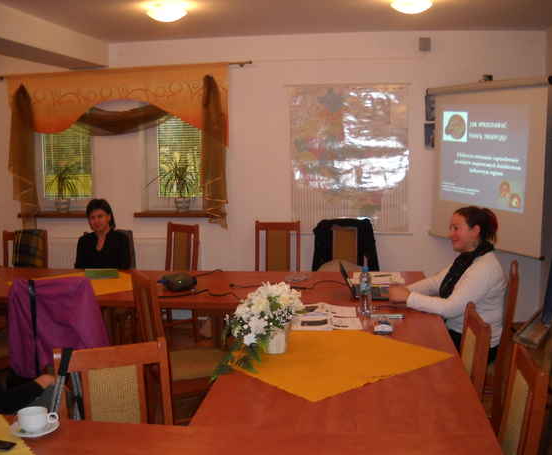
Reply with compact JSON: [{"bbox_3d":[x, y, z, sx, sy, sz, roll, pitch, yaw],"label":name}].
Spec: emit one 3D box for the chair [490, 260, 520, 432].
[{"bbox_3d":[1.041,0.677,3.653,0.520,0.950,0.430,2,7,18],"label":"chair"}]

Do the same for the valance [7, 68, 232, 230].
[{"bbox_3d":[-1.411,-0.720,5.993,1.970,1.450,0.150,0,7,8],"label":"valance"}]

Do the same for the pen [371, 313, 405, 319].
[{"bbox_3d":[0.551,0.432,3.290,0.155,0.014,0.014,0,8,3],"label":"pen"}]

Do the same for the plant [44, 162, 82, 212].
[{"bbox_3d":[-1.968,-0.369,6.145,0.330,0.450,0.310,0,8,8],"label":"plant"}]

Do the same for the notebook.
[{"bbox_3d":[0.534,0.277,3.847,0.320,0.210,0.350,0,7,8],"label":"notebook"}]

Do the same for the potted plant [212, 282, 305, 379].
[{"bbox_3d":[-0.066,0.389,2.732,0.370,0.300,0.360,0,8,8],"label":"potted plant"}]

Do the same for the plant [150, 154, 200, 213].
[{"bbox_3d":[-0.915,-0.414,6.118,0.440,0.500,0.400,0,7,8],"label":"plant"}]

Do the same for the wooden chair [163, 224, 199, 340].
[{"bbox_3d":[-0.909,0.459,5.372,0.420,0.940,0.480,7,11,43],"label":"wooden chair"}]

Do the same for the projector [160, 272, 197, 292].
[{"bbox_3d":[-0.595,0.322,4.135,0.180,0.080,0.220,-4,8,-22],"label":"projector"}]

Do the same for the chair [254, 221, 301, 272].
[{"bbox_3d":[-0.008,0.446,5.370,0.420,0.940,0.480,0,8,7],"label":"chair"}]

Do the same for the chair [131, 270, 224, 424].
[{"bbox_3d":[-0.463,0.713,3.526,0.520,0.950,0.430,-3,7,-18],"label":"chair"}]

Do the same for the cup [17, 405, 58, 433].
[{"bbox_3d":[-0.723,0.583,2.018,0.122,0.062,0.090,-1,7,0],"label":"cup"}]

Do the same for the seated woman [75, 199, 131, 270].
[{"bbox_3d":[-1.213,0.408,4.775,0.450,1.210,0.620,-1,8,1],"label":"seated woman"}]

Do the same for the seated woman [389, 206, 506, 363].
[{"bbox_3d":[0.890,0.527,3.467,0.600,1.270,0.480,1,8,13],"label":"seated woman"}]

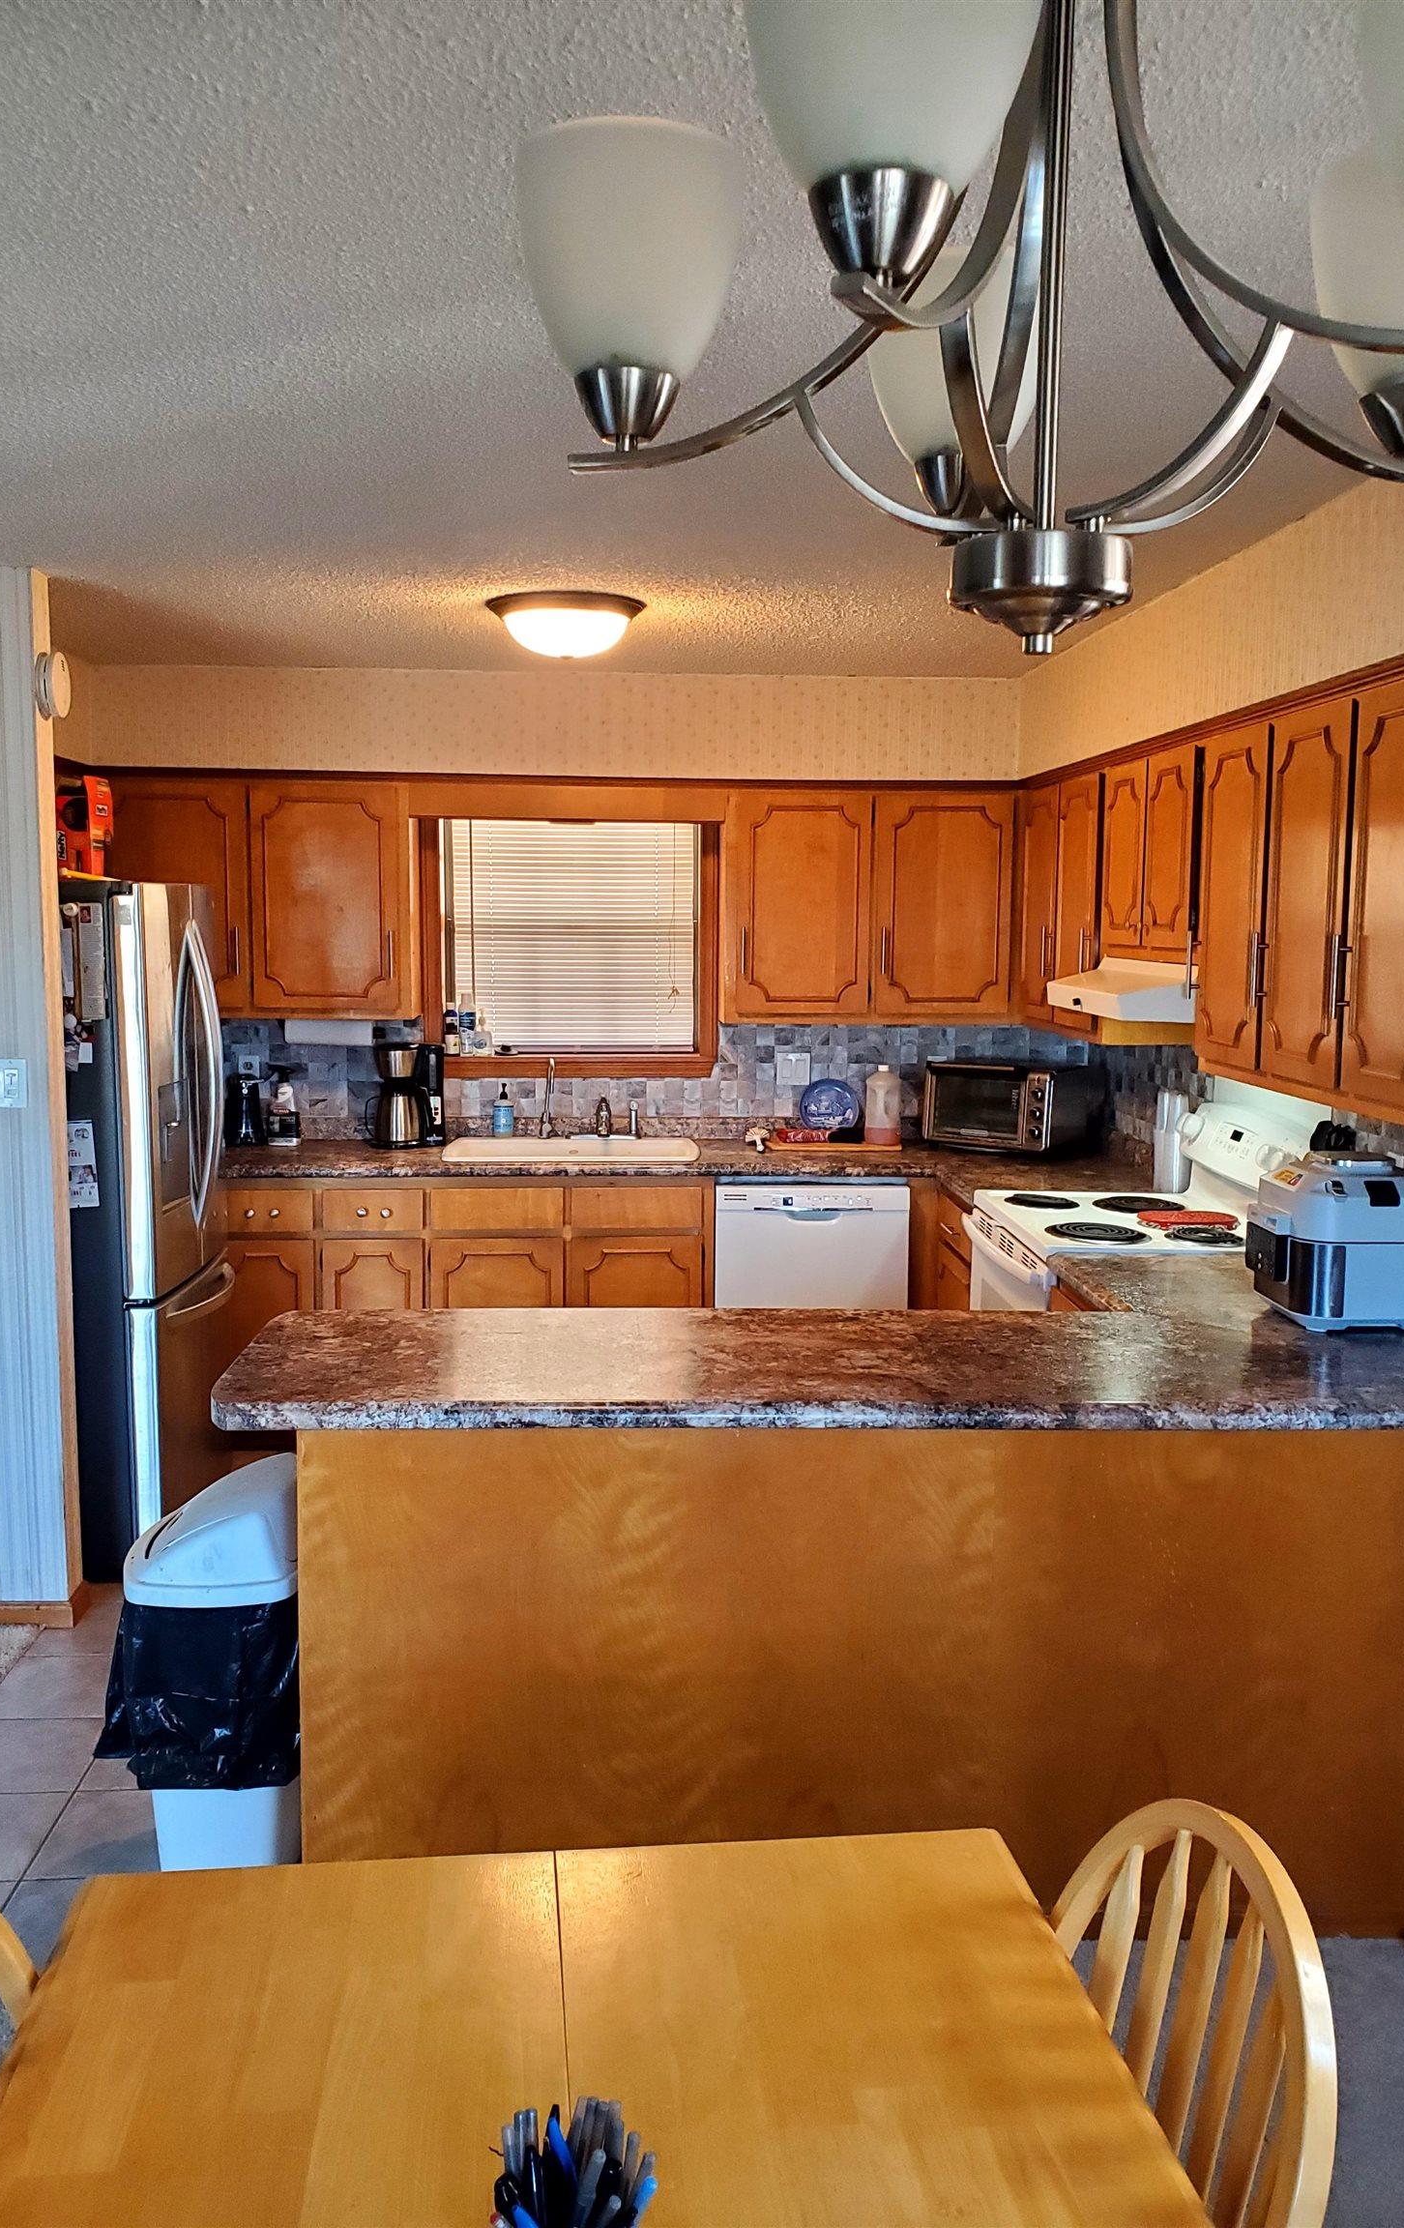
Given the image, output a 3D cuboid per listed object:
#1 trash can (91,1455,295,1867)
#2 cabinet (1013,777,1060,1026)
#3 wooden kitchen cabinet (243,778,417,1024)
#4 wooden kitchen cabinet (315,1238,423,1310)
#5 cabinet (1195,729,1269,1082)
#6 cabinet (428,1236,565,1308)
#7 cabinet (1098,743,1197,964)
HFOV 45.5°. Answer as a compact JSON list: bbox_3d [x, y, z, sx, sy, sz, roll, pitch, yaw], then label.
[{"bbox_3d":[-0.819,0.982,2.889,0.300,0.750,0.360,0,7,-3],"label":"trash can"},{"bbox_3d":[1.178,-0.644,5.191,0.320,0.750,0.470,0,7,-3],"label":"cabinet"},{"bbox_3d":[-1.177,-0.703,5.453,0.532,0.755,0.320,0,7,-3],"label":"wooden kitchen cabinet"},{"bbox_3d":[-1.015,0.665,5.412,0.310,0.630,0.550,0,7,-3],"label":"wooden kitchen cabinet"},{"bbox_3d":[1.292,-0.460,3.622,0.310,0.710,0.380,0,7,-3],"label":"cabinet"},{"bbox_3d":[-0.650,0.632,5.471,0.430,0.590,0.605,0,7,-3],"label":"cabinet"},{"bbox_3d":[1.233,-0.633,4.117,0.320,0.525,0.730,0,7,-3],"label":"cabinet"}]

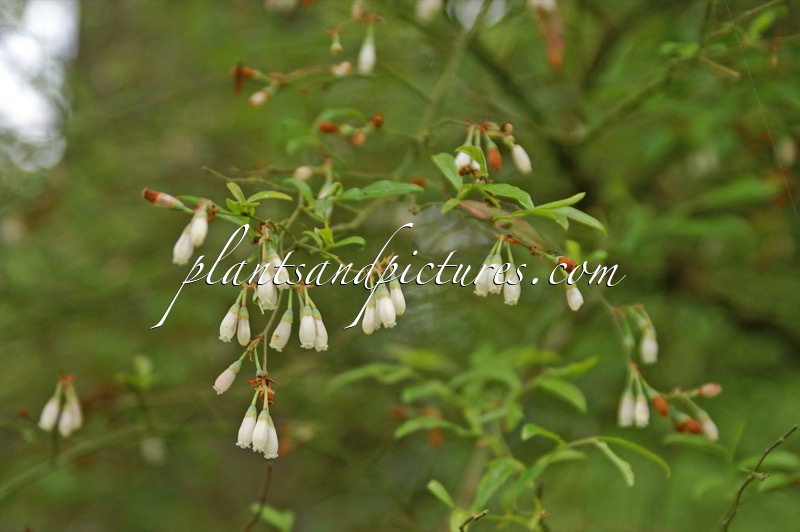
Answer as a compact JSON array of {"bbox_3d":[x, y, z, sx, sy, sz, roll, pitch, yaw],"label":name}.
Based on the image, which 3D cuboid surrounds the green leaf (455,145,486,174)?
[{"bbox_3d":[0.020,-0.030,0.560,0.003,0.011,0.005,-37,15,32],"label":"green leaf"}]

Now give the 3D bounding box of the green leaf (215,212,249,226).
[{"bbox_3d":[-0.038,-0.010,0.455,0.009,0.001,0.004,21,34,0],"label":"green leaf"}]

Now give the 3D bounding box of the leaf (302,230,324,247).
[{"bbox_3d":[-0.024,-0.008,0.560,0.007,0.001,0.003,36,35,0],"label":"leaf"}]

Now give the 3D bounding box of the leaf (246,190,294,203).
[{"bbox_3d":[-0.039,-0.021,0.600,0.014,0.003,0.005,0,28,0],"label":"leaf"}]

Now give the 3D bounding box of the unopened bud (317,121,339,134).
[{"bbox_3d":[-0.020,-0.038,0.550,0.005,0.003,0.003,6,0,0],"label":"unopened bud"}]

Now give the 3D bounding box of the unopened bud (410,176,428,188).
[{"bbox_3d":[0.006,-0.025,0.610,0.006,0.004,0.004,12,0,-9],"label":"unopened bud"}]

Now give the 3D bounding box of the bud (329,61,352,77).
[{"bbox_3d":[-0.016,-0.055,0.560,0.006,0.004,0.004,-14,0,0],"label":"bud"}]

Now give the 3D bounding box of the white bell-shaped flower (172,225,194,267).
[{"bbox_3d":[-0.048,-0.004,0.450,0.004,0.009,0.004,13,0,0],"label":"white bell-shaped flower"}]

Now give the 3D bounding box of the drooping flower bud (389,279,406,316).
[{"bbox_3d":[0.000,0.007,0.450,0.004,0.009,0.004,-12,0,0],"label":"drooping flower bud"}]

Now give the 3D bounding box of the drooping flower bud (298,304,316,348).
[{"bbox_3d":[-0.023,0.015,0.490,0.004,0.011,0.004,0,0,0],"label":"drooping flower bud"}]

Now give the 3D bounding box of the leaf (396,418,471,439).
[{"bbox_3d":[0.010,0.052,0.640,0.025,0.005,0.008,-3,21,-18],"label":"leaf"}]

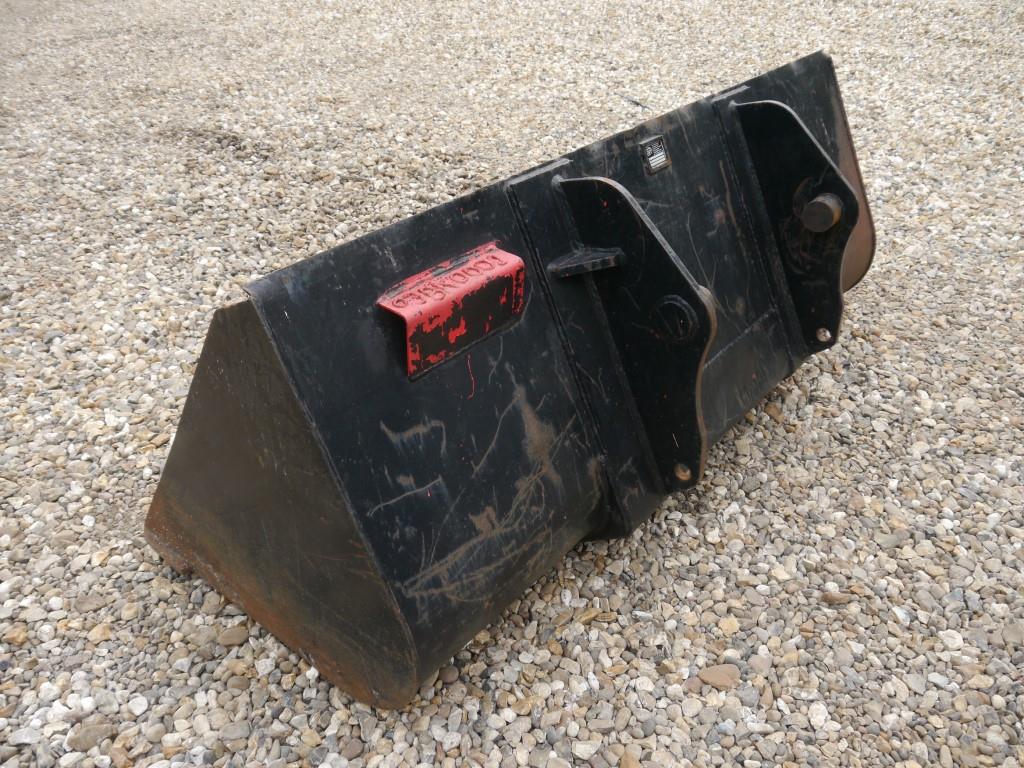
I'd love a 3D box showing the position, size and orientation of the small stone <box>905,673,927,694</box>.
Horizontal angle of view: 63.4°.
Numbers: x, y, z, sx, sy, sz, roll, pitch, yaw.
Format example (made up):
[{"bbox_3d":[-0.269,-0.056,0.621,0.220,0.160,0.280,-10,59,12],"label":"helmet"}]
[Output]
[{"bbox_3d":[0.706,0.524,1.450,0.038,0.024,0.041,-15,33,-20],"label":"small stone"}]

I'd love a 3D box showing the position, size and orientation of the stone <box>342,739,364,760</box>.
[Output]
[{"bbox_3d":[-0.263,0.605,1.372,0.039,0.021,0.034,-25,38,-33],"label":"stone"}]

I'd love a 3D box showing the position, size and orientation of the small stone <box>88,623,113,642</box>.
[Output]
[{"bbox_3d":[-0.800,0.482,1.606,0.042,0.026,0.044,-26,39,-34],"label":"small stone"}]

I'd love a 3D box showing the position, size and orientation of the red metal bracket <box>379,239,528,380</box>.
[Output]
[{"bbox_3d":[-0.102,-0.138,1.518,0.070,0.130,0.308,24,40,34],"label":"red metal bracket"}]

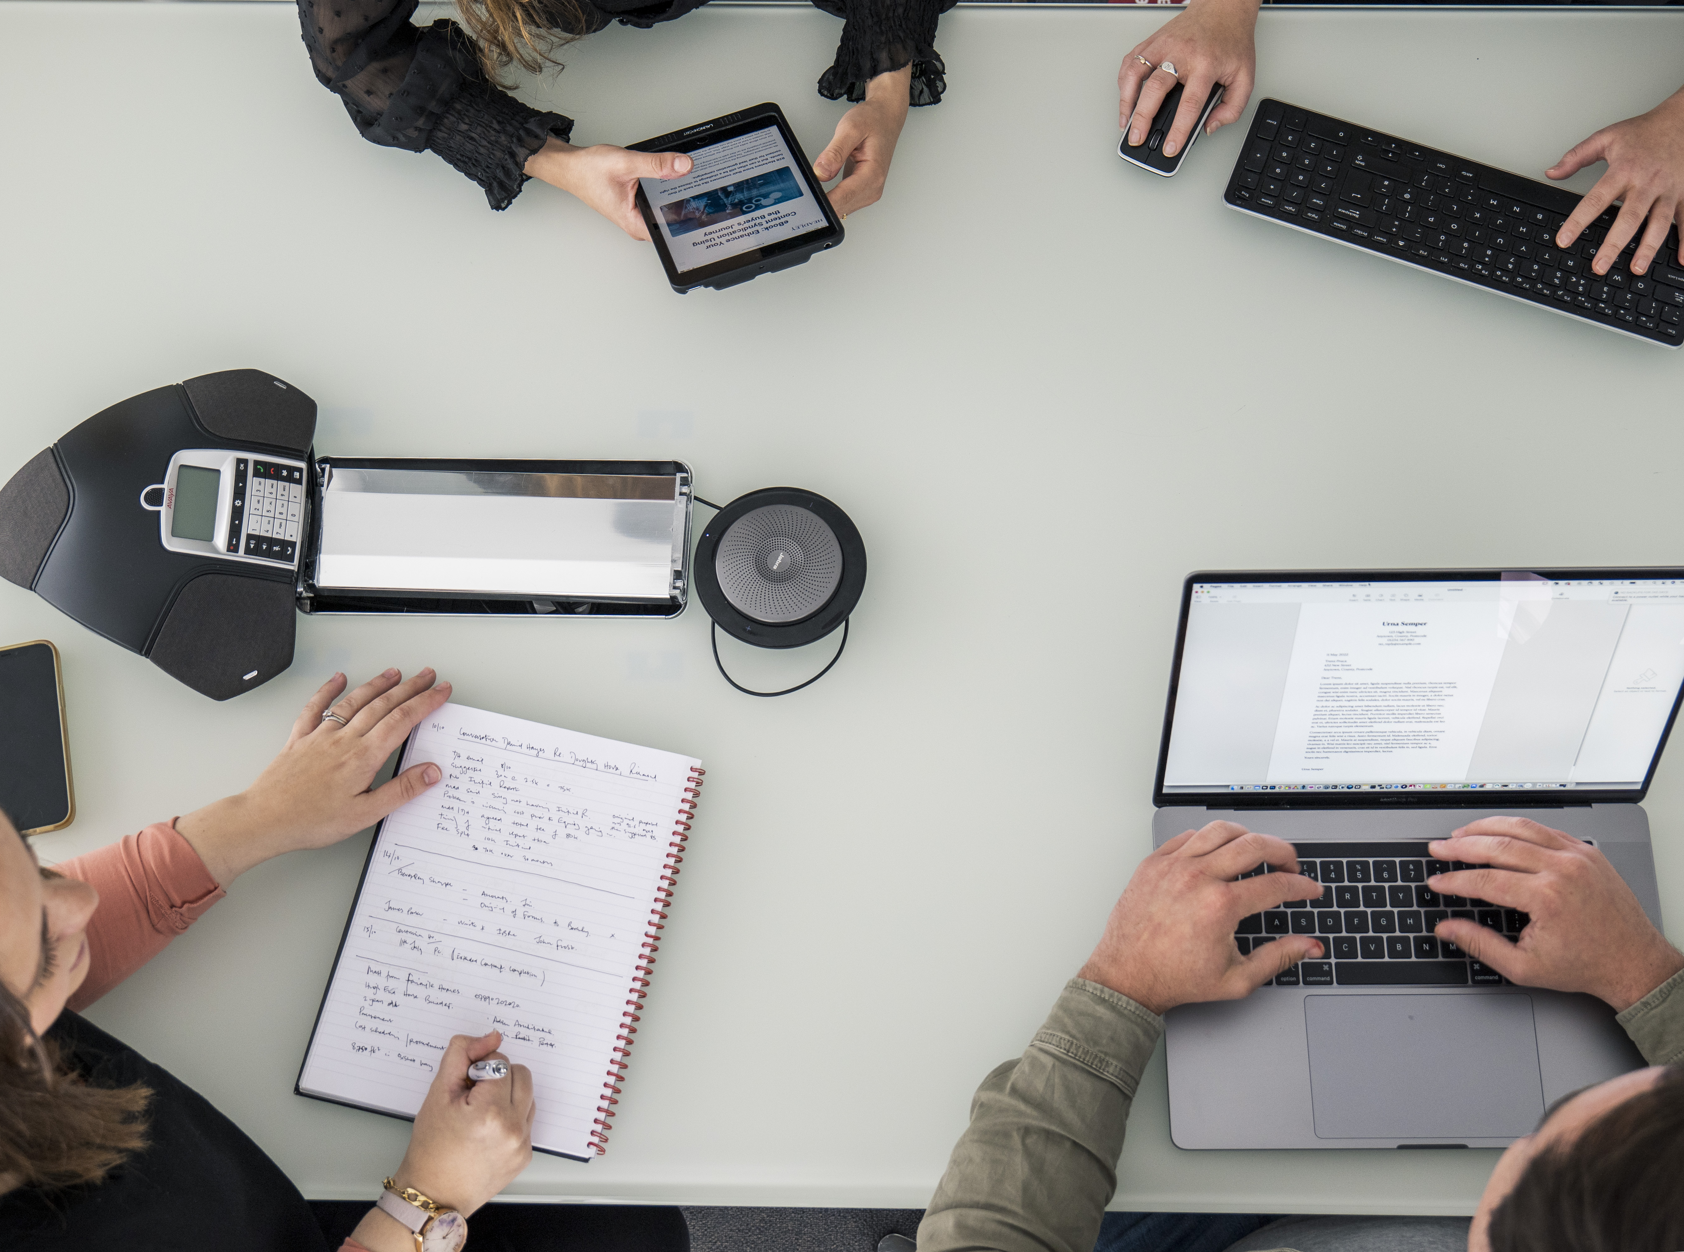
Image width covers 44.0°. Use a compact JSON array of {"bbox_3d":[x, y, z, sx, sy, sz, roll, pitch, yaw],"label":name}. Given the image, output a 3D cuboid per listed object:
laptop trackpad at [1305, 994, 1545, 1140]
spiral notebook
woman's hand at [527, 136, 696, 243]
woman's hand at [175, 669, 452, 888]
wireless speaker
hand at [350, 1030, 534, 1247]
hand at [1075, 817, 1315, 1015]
[{"bbox_3d":[0.405,0.305,1.448,0.160,0.005,0.099,0,70,0],"label":"laptop trackpad"},{"bbox_3d":[-0.236,0.211,1.485,0.216,0.016,0.298,13,70,5],"label":"spiral notebook"},{"bbox_3d":[-0.175,-0.341,1.640,0.160,0.080,0.080,18,71,6],"label":"woman's hand"},{"bbox_3d":[-0.372,0.104,1.501,0.218,0.060,0.111,-41,75,-14],"label":"woman's hand"},{"bbox_3d":[-0.046,-0.037,1.566,0.130,0.036,0.144,0,70,0],"label":"wireless speaker"},{"bbox_3d":[-0.260,0.349,1.391,0.095,0.073,0.167,29,72,10],"label":"hand"},{"bbox_3d":[0.255,0.211,1.444,0.177,0.067,0.129,-40,75,-13],"label":"hand"}]

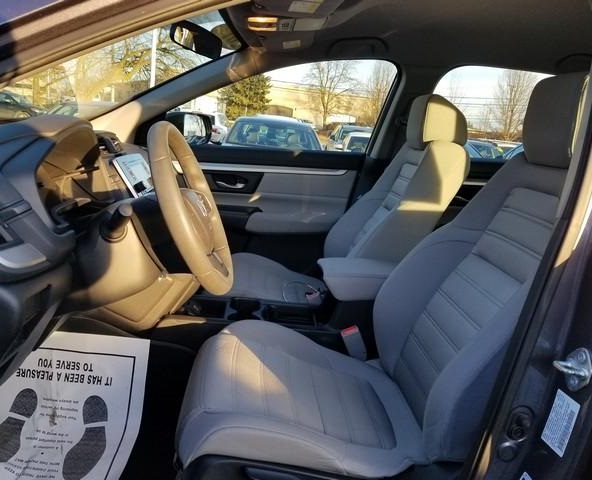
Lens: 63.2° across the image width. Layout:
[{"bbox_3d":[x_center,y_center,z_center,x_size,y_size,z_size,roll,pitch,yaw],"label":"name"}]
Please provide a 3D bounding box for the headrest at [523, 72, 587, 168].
[{"bbox_3d":[0.546,-0.222,0.936,0.135,0.190,0.255,6,13,-4],"label":"headrest"}]

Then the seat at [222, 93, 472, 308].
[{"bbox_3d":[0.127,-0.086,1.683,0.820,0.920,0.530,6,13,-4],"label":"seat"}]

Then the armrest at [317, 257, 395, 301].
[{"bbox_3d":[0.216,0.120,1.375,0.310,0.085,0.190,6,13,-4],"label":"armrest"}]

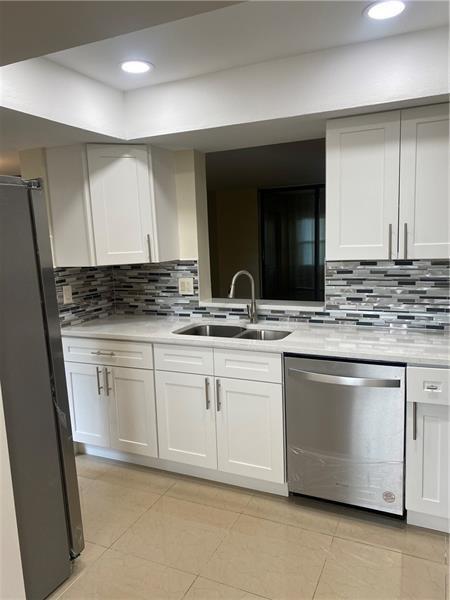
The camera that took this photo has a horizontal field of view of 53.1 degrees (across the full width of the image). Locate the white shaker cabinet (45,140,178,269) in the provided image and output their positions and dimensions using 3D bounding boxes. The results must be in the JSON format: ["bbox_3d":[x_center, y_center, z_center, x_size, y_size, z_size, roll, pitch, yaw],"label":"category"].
[{"bbox_3d":[-0.792,-0.657,3.261,0.872,0.770,0.664,-5,8,-20],"label":"white shaker cabinet"}]

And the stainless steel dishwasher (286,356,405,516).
[{"bbox_3d":[0.733,0.678,2.606,0.608,0.808,0.620,2,8,25],"label":"stainless steel dishwasher"}]

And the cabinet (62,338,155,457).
[{"bbox_3d":[-0.654,0.621,3.292,0.770,0.801,0.625,2,8,25],"label":"cabinet"}]

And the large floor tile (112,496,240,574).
[{"bbox_3d":[-0.245,1.213,2.368,0.509,0.010,0.509,2,8,25],"label":"large floor tile"}]

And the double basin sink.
[{"bbox_3d":[0.058,0.317,2.918,0.760,0.205,0.390,2,8,25],"label":"double basin sink"}]

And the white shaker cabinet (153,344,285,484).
[{"bbox_3d":[0.076,0.642,2.954,0.838,0.801,0.625,2,8,25],"label":"white shaker cabinet"}]

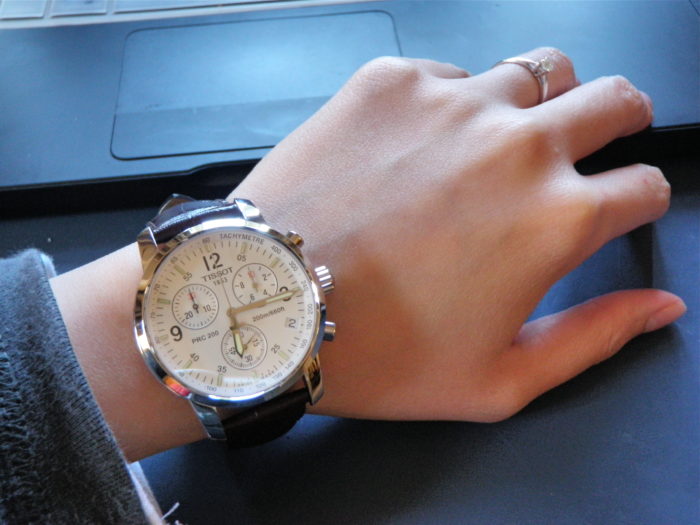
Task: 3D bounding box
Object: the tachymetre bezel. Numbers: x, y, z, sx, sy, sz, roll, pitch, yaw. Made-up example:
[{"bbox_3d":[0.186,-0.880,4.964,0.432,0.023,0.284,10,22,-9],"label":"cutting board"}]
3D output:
[{"bbox_3d":[-0.025,0.011,0.158,0.042,0.012,0.046,-19,84,-16],"label":"tachymetre bezel"}]

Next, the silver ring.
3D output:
[{"bbox_3d":[0.048,-0.050,0.206,0.004,0.022,0.019,-35,90,-41],"label":"silver ring"}]

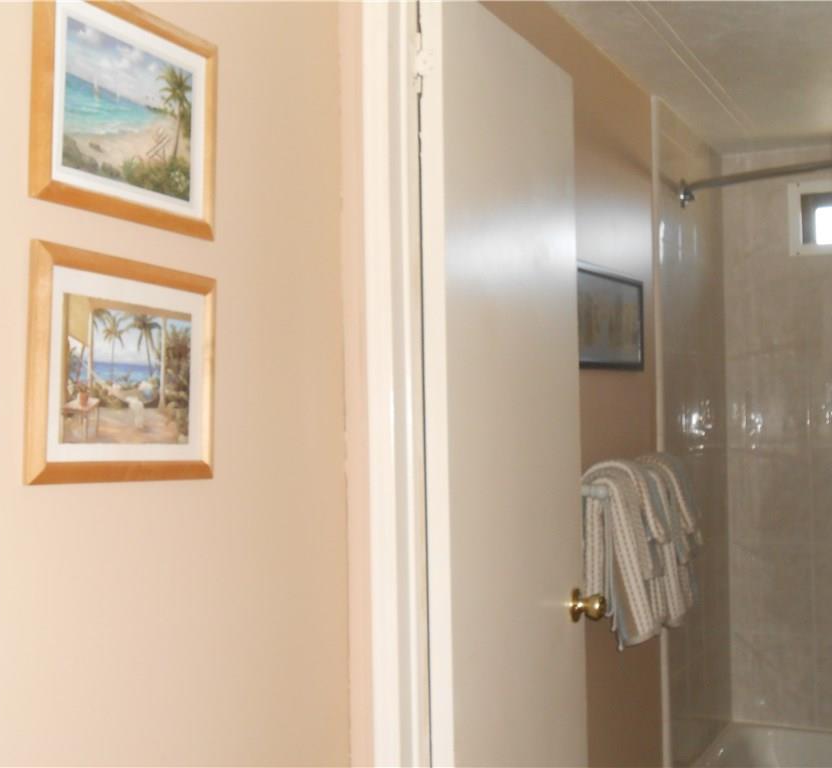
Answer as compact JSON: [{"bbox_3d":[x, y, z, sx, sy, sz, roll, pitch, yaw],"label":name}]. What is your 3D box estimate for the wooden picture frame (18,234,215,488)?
[{"bbox_3d":[-0.320,-0.014,1.259,0.018,0.247,0.285,-1,-4,27],"label":"wooden picture frame"}]

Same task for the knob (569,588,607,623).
[{"bbox_3d":[0.340,0.435,2.197,0.061,0.066,0.066,-2,-2,27],"label":"knob"}]

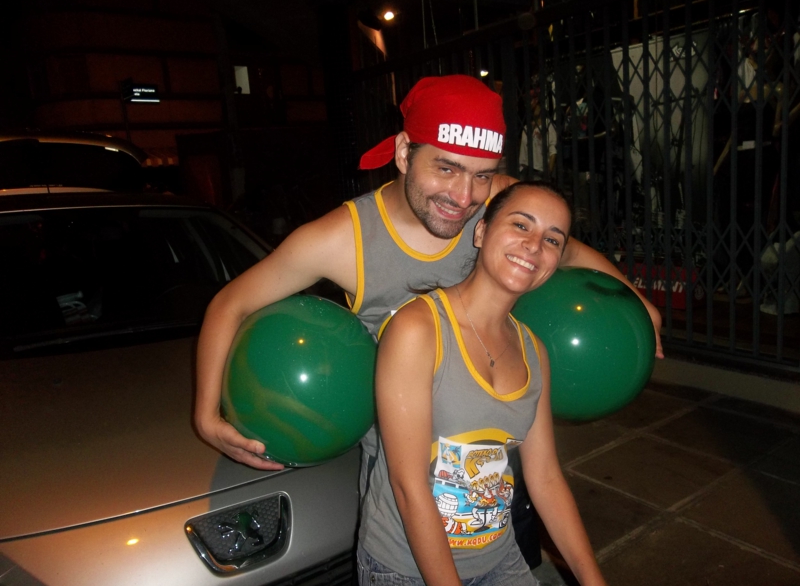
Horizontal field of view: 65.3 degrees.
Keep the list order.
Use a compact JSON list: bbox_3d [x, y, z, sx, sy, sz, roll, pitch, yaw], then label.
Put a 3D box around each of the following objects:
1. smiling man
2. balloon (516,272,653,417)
[{"bbox_3d":[0.091,0.307,1.361,0.980,1.430,0.500,-7,11,-12],"label":"smiling man"},{"bbox_3d":[0.362,0.105,1.260,0.305,0.305,0.305,-7,11,-12],"label":"balloon"}]

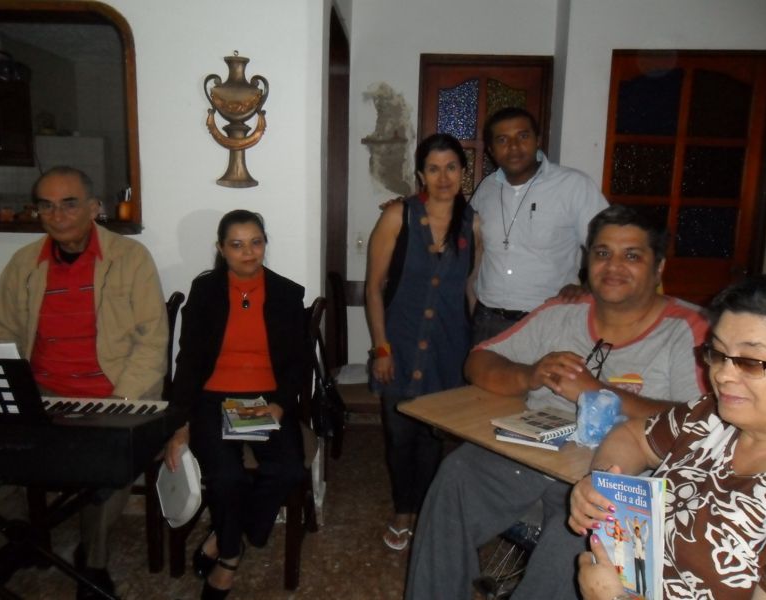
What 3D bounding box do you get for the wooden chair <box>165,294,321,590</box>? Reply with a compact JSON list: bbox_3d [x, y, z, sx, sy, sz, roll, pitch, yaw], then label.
[{"bbox_3d":[-0.494,0.498,2.375,0.460,0.980,0.500,2,9,6],"label":"wooden chair"}]

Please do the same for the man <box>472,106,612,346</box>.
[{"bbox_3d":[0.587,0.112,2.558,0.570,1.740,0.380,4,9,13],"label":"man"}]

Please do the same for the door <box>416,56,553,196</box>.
[{"bbox_3d":[0.563,-0.289,3.699,0.770,2.170,0.100,2,9,2],"label":"door"}]

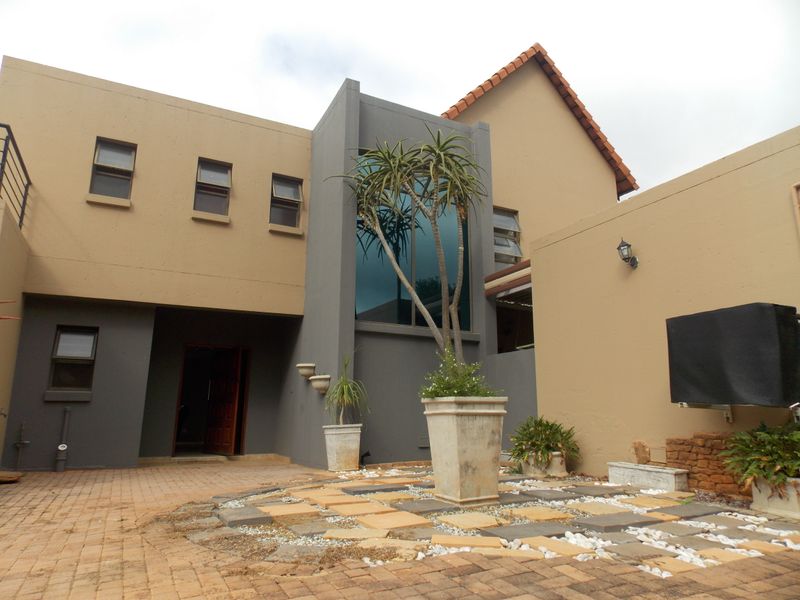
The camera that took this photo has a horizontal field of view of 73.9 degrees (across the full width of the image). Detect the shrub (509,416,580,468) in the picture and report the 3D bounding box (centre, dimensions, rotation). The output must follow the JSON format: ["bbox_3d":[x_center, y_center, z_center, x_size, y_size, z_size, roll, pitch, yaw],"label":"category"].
[{"bbox_3d":[2.029,1.979,7.551,0.900,0.660,0.900,6,-14,-26],"label":"shrub"}]

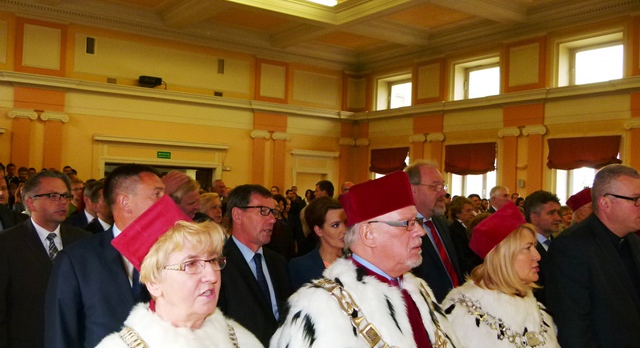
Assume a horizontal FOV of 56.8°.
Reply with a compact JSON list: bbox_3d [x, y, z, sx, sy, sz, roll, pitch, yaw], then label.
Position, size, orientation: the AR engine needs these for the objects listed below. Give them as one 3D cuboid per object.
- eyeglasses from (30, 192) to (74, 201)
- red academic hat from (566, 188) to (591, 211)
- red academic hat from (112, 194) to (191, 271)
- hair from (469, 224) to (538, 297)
[{"bbox_3d":[-1.165,0.101,2.535,0.140,0.042,0.140,-4,-6,24],"label":"eyeglasses"},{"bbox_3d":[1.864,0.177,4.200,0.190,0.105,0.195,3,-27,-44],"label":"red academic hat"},{"bbox_3d":[-0.396,0.155,1.440,0.185,0.185,0.105,-9,48,-51],"label":"red academic hat"},{"bbox_3d":[0.627,0.274,2.010,0.225,0.260,0.200,-4,-4,35],"label":"hair"}]

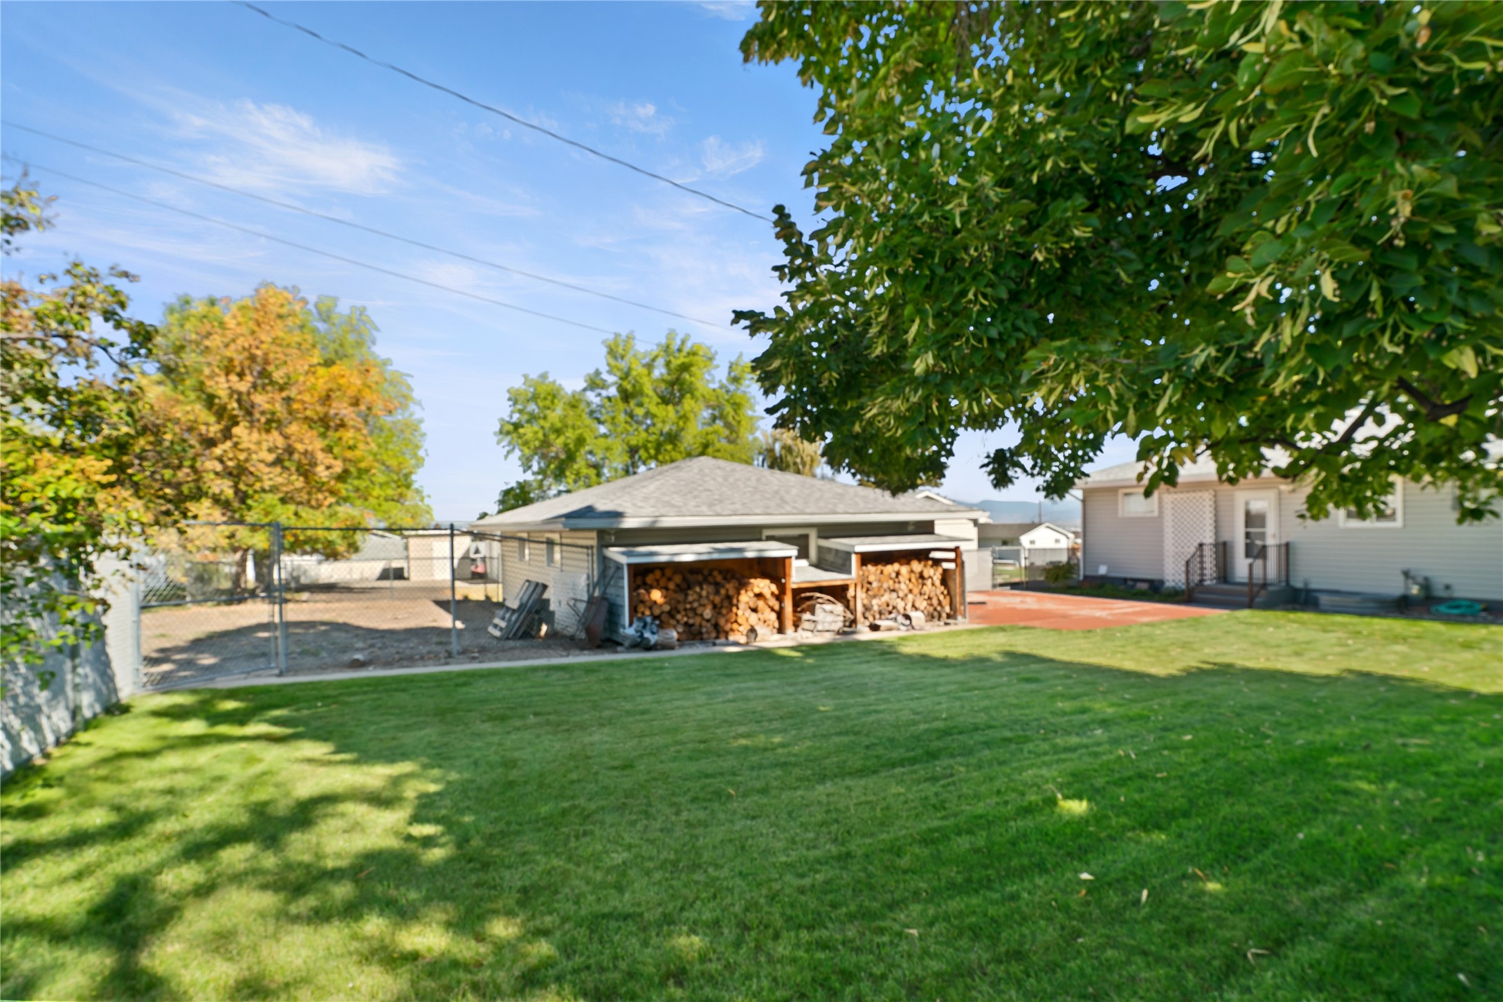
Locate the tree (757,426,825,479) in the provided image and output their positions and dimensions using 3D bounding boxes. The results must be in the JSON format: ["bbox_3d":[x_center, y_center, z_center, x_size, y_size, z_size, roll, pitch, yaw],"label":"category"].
[{"bbox_3d":[2.500,-0.350,50.000,6.800,10.200,6.800,-1,-2,0],"label":"tree"}]

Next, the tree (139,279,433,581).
[{"bbox_3d":[-15.400,-2.100,22.500,8.600,10.200,8.600,-1,-2,0],"label":"tree"}]

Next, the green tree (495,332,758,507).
[{"bbox_3d":[-6.100,-2.400,34.000,12.800,12.400,12.000,-1,-2,0],"label":"green tree"}]

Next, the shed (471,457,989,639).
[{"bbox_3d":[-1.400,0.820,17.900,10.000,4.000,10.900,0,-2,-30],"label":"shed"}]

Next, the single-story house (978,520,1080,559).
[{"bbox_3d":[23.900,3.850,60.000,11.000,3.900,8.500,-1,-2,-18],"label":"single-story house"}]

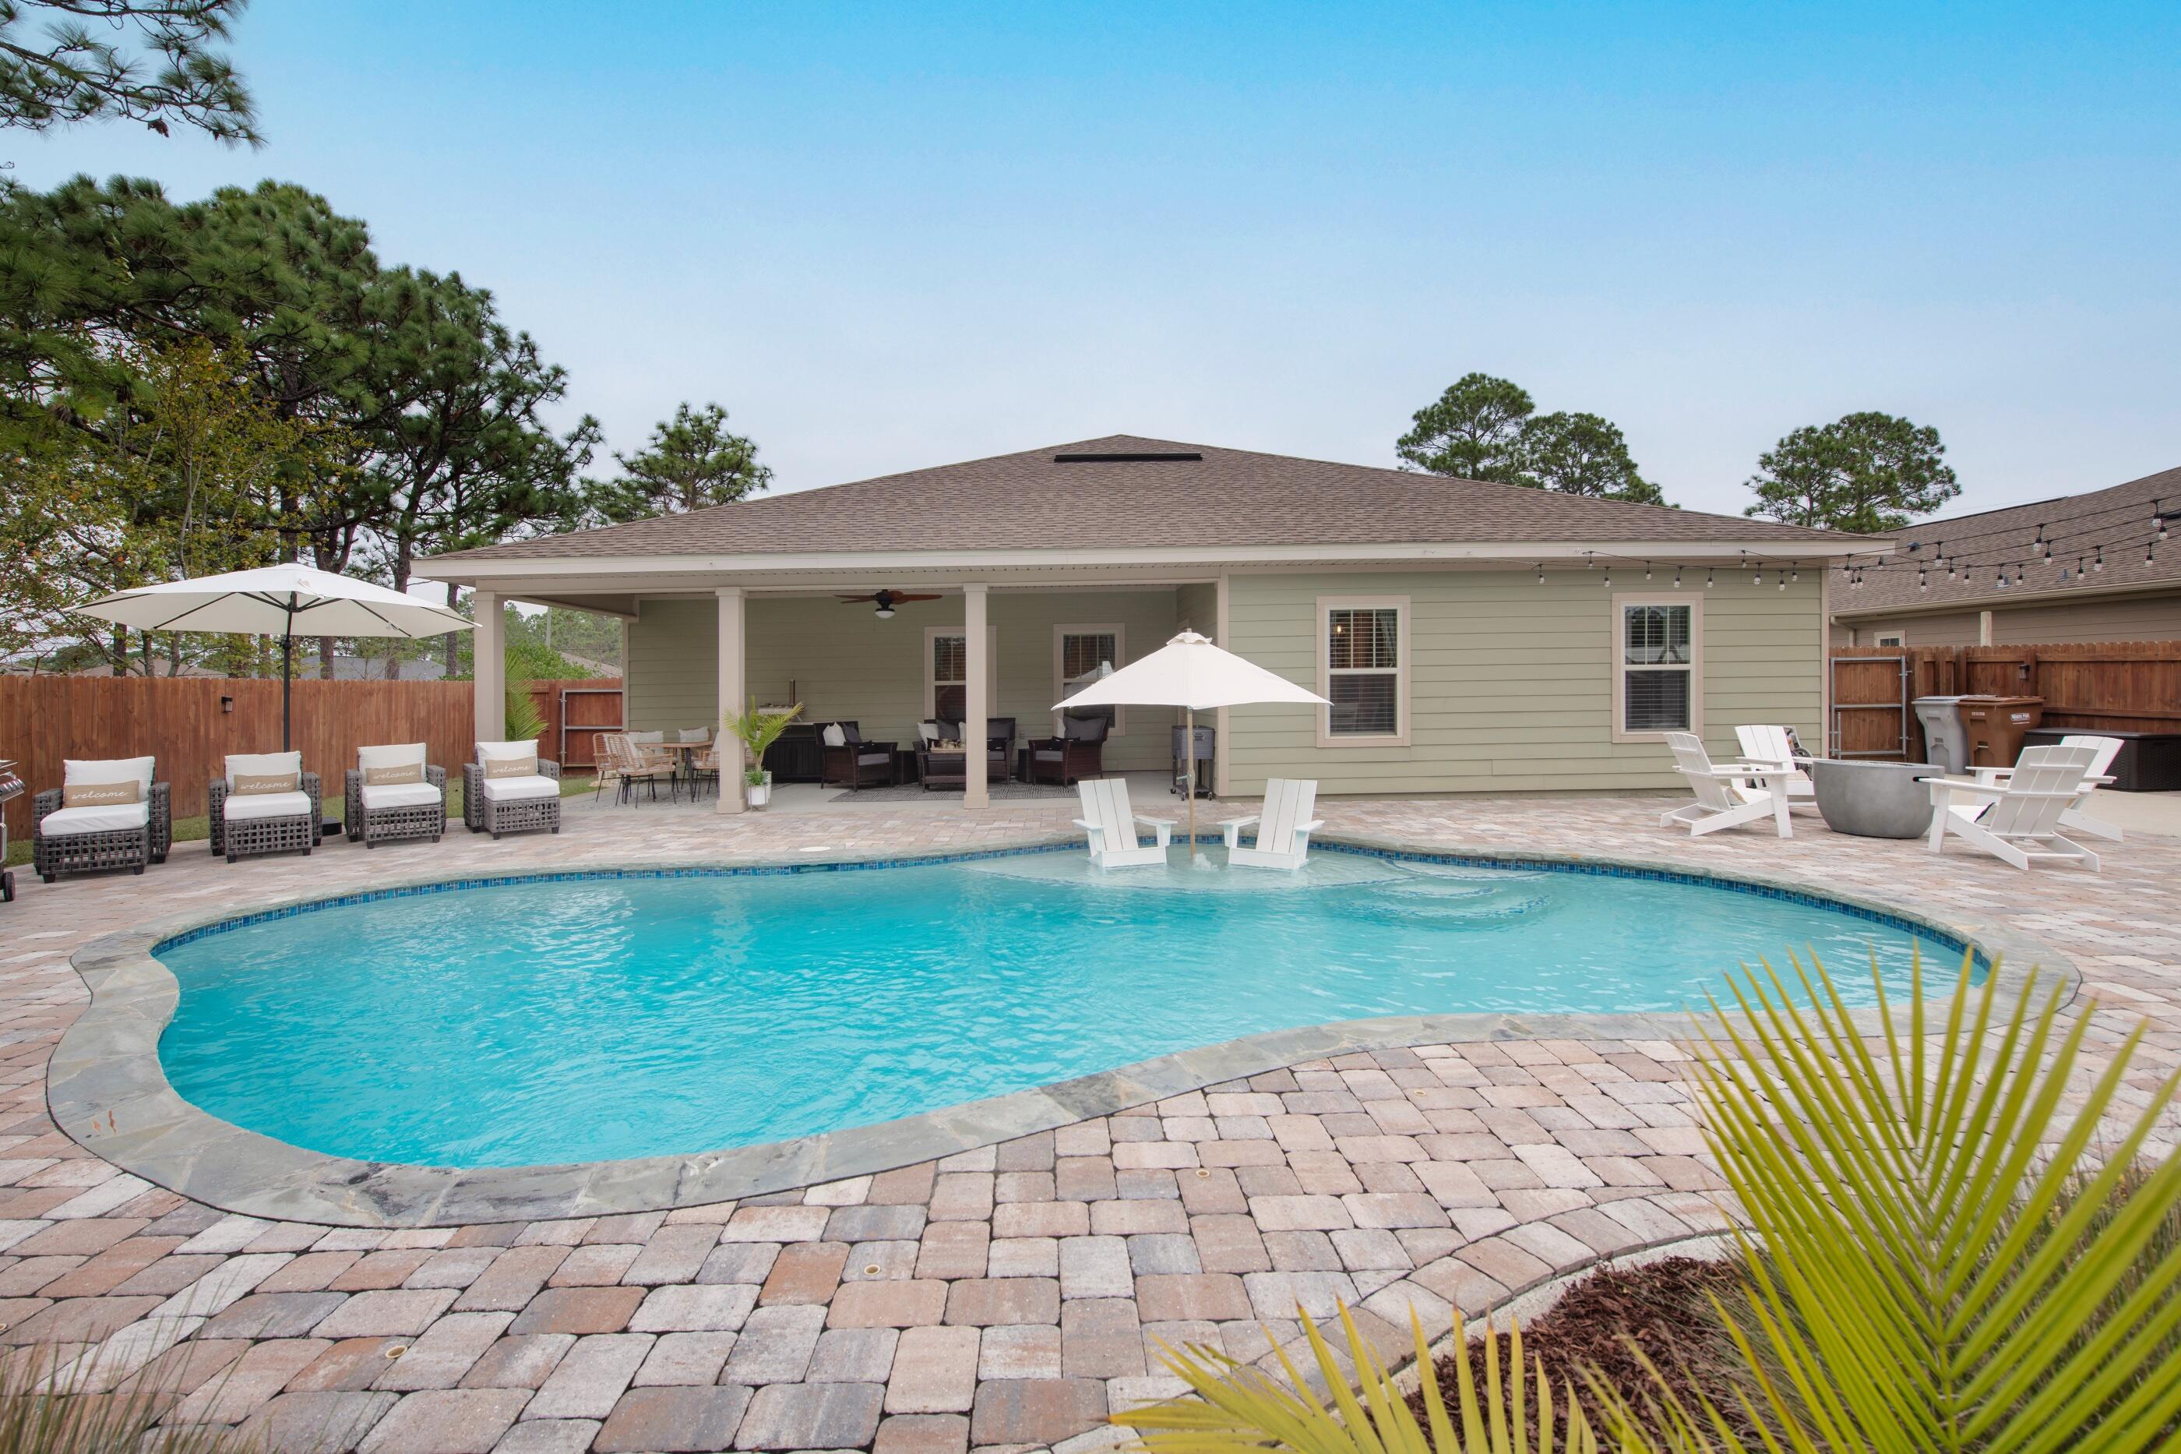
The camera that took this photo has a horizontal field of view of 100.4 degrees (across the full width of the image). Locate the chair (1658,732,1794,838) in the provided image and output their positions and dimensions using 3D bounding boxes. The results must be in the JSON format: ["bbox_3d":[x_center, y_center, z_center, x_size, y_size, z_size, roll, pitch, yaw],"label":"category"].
[{"bbox_3d":[6.019,0.541,8.639,0.923,0.922,0.730,0,2,3],"label":"chair"}]

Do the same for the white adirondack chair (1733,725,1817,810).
[{"bbox_3d":[7.360,0.390,9.470,0.760,0.840,0.840,-1,2,0],"label":"white adirondack chair"}]

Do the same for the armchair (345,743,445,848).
[{"bbox_3d":[-6.500,0.625,8.440,0.740,0.840,0.920,-2,3,-41],"label":"armchair"}]

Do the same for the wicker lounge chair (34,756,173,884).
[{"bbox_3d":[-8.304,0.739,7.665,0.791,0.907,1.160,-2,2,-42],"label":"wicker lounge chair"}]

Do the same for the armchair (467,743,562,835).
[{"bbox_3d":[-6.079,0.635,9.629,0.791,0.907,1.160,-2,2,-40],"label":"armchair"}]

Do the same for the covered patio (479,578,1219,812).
[{"bbox_3d":[-2.720,-0.470,12.000,8.500,2.600,3.600,-1,2,-2],"label":"covered patio"}]

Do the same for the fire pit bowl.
[{"bbox_3d":[6.660,0.610,7.660,0.860,0.580,0.860,-1,2,0],"label":"fire pit bowl"}]

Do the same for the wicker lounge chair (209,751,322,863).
[{"bbox_3d":[-7.120,0.655,7.850,0.740,0.840,0.920,-2,3,-42],"label":"wicker lounge chair"}]

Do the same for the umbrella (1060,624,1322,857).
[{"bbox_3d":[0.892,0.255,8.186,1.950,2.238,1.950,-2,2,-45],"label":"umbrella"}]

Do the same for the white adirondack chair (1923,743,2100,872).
[{"bbox_3d":[7.203,0.592,7.106,0.730,0.922,0.923,0,2,6],"label":"white adirondack chair"}]

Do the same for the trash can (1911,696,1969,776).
[{"bbox_3d":[11.900,0.095,12.550,0.750,1.070,0.660,-1,2,-23],"label":"trash can"}]

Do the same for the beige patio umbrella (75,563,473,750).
[{"bbox_3d":[-8.120,-0.267,9.297,3.030,2.779,3.030,0,2,0],"label":"beige patio umbrella"}]

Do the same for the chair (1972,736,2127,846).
[{"bbox_3d":[8.522,0.538,8.080,0.923,0.922,0.730,0,2,7],"label":"chair"}]

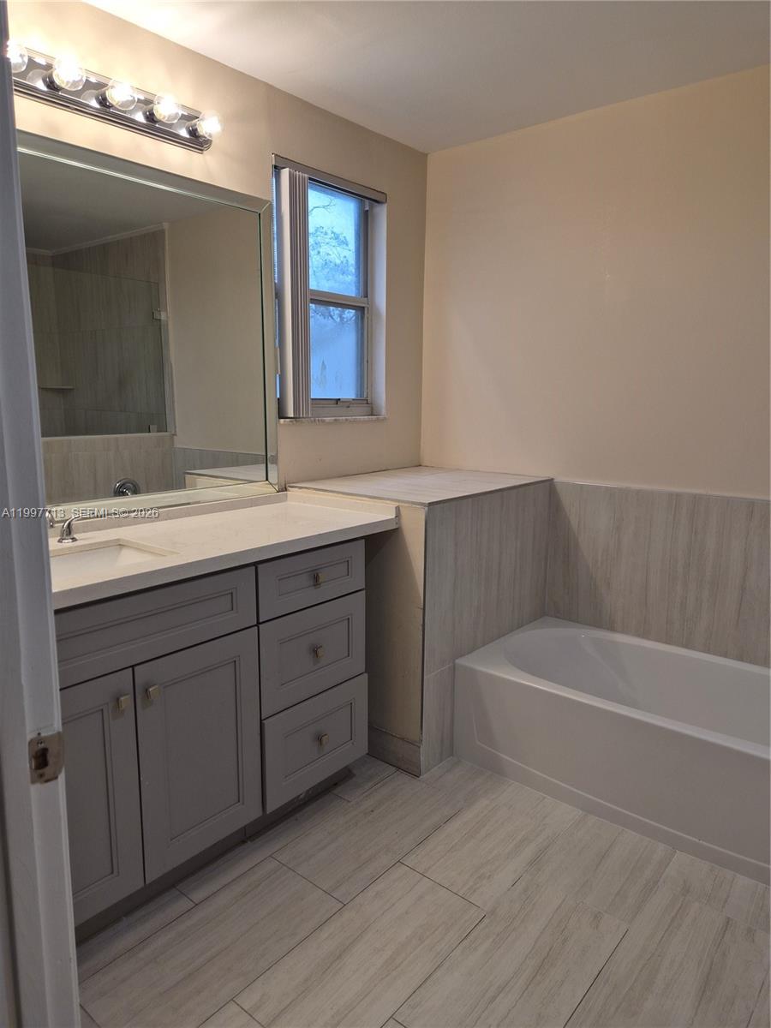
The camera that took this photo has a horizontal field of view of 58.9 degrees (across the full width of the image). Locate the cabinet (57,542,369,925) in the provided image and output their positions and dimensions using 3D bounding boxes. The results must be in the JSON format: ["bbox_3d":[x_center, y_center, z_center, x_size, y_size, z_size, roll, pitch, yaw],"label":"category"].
[{"bbox_3d":[-0.696,0.546,2.022,0.638,0.881,1.232,9,13,39],"label":"cabinet"}]

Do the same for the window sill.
[{"bbox_3d":[-0.236,-0.412,2.994,0.107,0.022,0.671,9,13,39],"label":"window sill"}]

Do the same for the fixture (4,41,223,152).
[{"bbox_3d":[-0.819,-1.205,1.938,0.162,0.116,0.827,9,13,39],"label":"fixture"}]

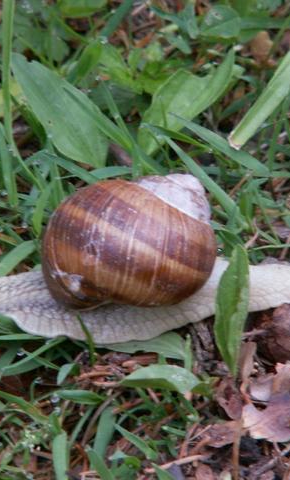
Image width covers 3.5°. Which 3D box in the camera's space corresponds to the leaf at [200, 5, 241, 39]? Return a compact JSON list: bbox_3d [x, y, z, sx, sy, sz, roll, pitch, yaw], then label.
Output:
[{"bbox_3d":[0.020,-0.057,1.240,0.011,0.003,0.011,9,57,6],"label":"leaf"}]

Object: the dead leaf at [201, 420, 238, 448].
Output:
[{"bbox_3d":[0.018,0.046,1.125,0.009,0.003,0.008,22,54,16],"label":"dead leaf"}]

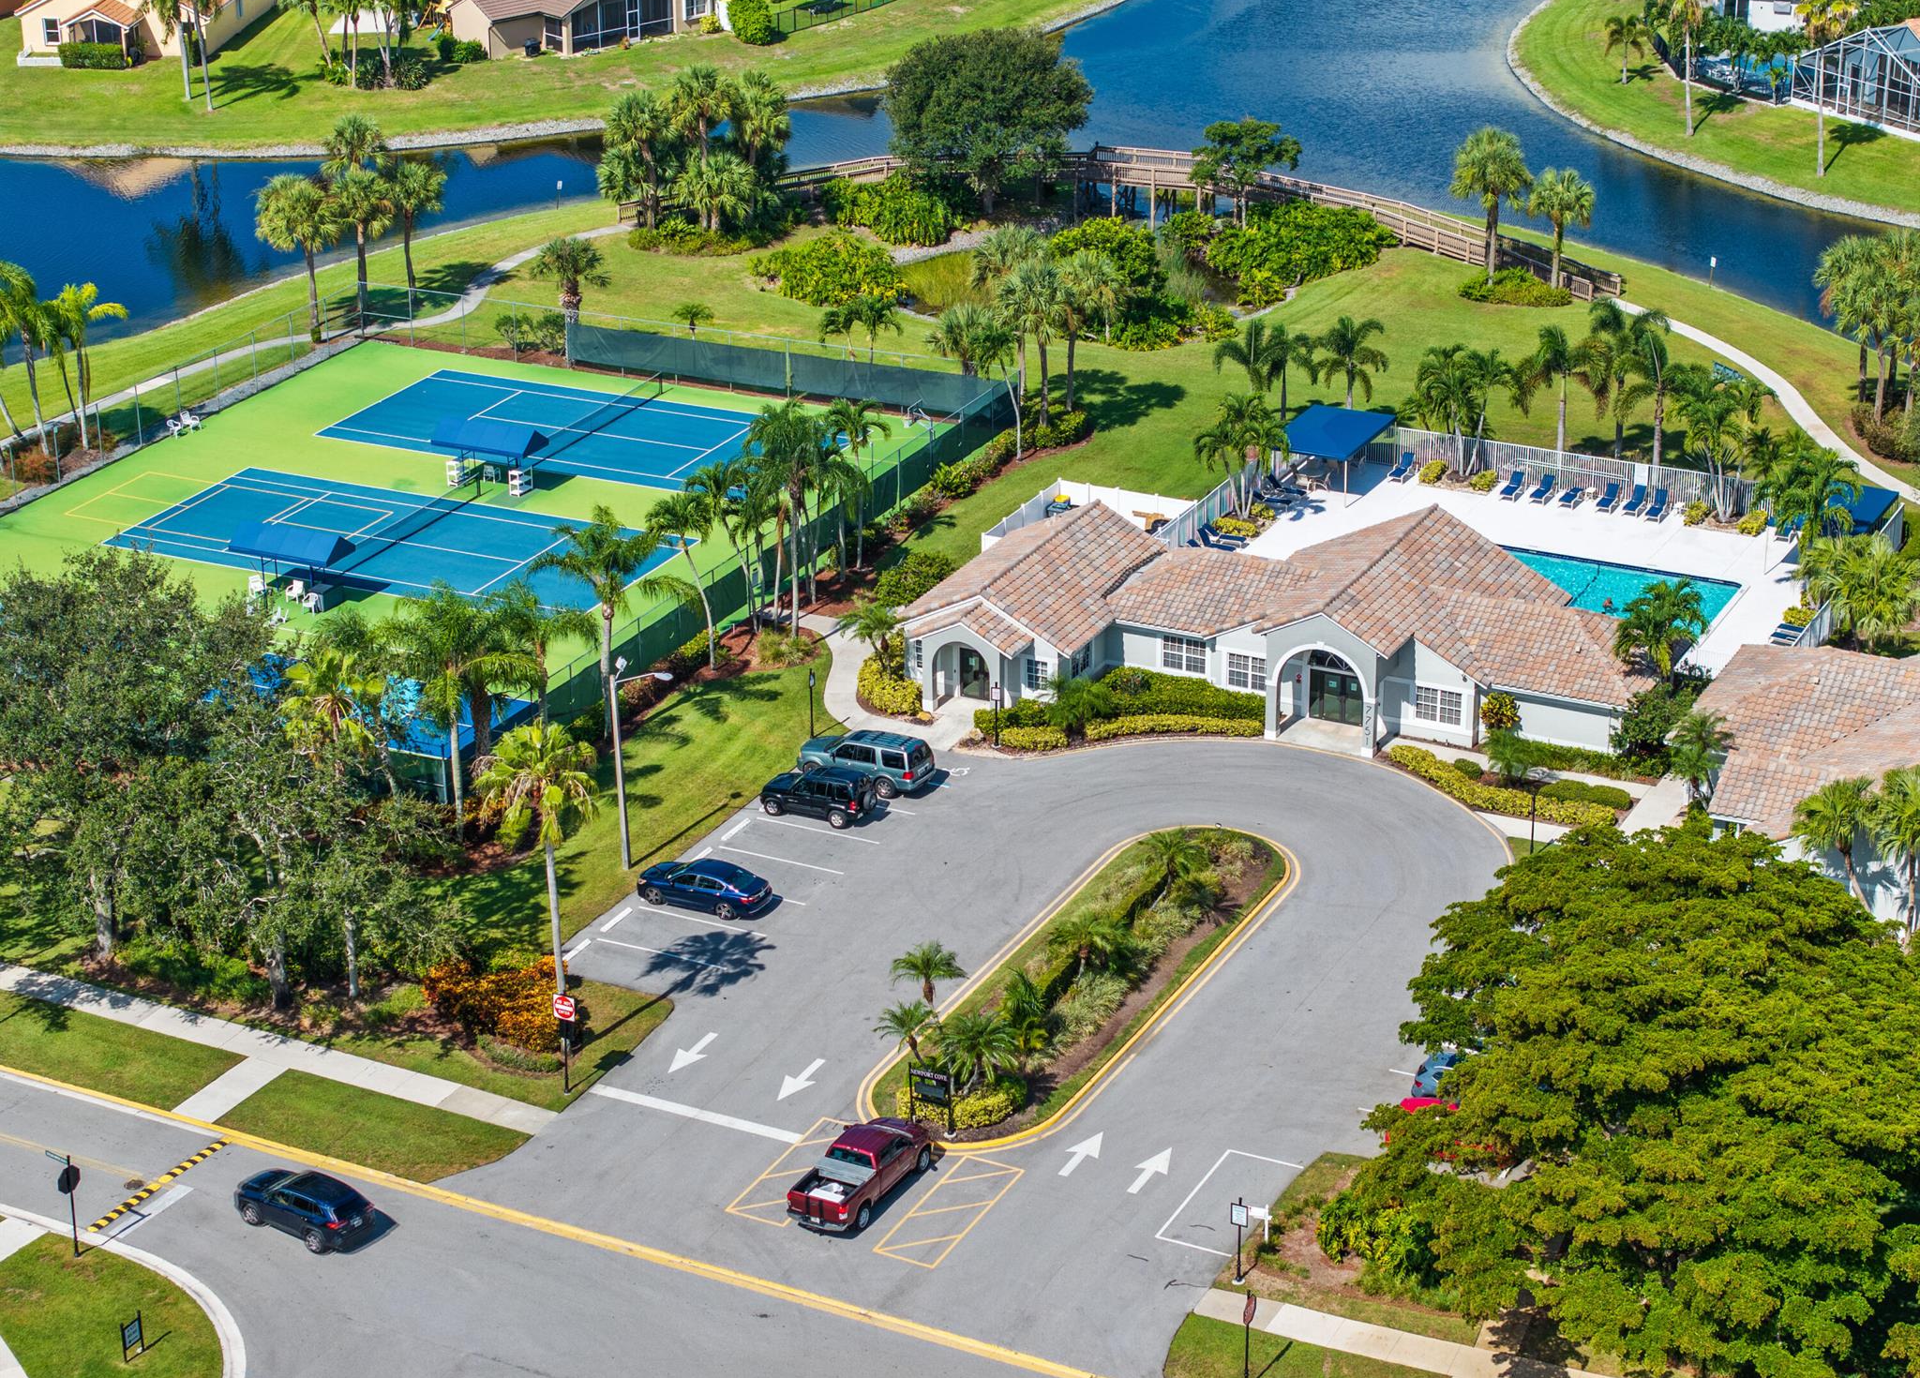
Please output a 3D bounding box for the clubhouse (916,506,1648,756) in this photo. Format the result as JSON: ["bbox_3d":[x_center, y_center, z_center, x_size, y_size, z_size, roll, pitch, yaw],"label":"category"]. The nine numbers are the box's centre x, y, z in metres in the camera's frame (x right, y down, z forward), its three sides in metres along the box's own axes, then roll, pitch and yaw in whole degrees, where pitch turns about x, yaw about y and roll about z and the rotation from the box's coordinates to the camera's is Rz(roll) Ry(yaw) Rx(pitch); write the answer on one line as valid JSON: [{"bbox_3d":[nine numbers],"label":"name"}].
[{"bbox_3d":[12.917,-2.468,148.772,28.200,5.700,15.500,10,25,24],"label":"clubhouse"}]

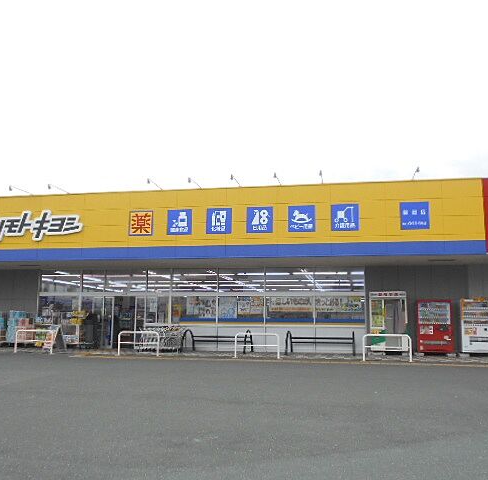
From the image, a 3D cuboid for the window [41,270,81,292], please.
[{"bbox_3d":[-7.549,1.718,22.883,1.883,0.935,0.080,-1,-7,11],"label":"window"}]

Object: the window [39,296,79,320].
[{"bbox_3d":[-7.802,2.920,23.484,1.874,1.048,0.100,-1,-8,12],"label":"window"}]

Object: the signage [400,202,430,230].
[{"bbox_3d":[5.560,-0.767,18.053,0.919,0.902,0.100,-1,-8,12],"label":"signage"}]

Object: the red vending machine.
[{"bbox_3d":[6.775,3.073,19.704,1.180,1.830,0.740,-1,-8,12],"label":"red vending machine"}]

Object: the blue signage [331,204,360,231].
[{"bbox_3d":[3.256,-0.707,17.734,0.902,0.854,0.100,-1,-7,11],"label":"blue signage"}]

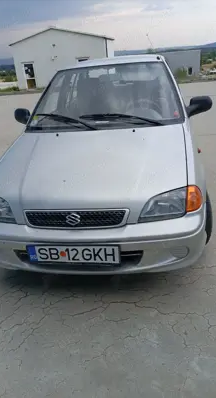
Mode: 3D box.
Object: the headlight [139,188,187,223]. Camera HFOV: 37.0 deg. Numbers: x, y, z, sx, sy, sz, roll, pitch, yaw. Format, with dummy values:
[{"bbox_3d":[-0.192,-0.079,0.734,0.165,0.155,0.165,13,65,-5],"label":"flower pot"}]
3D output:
[{"bbox_3d":[0.301,0.029,1.766,0.285,0.160,0.160,-5,23,1],"label":"headlight"}]

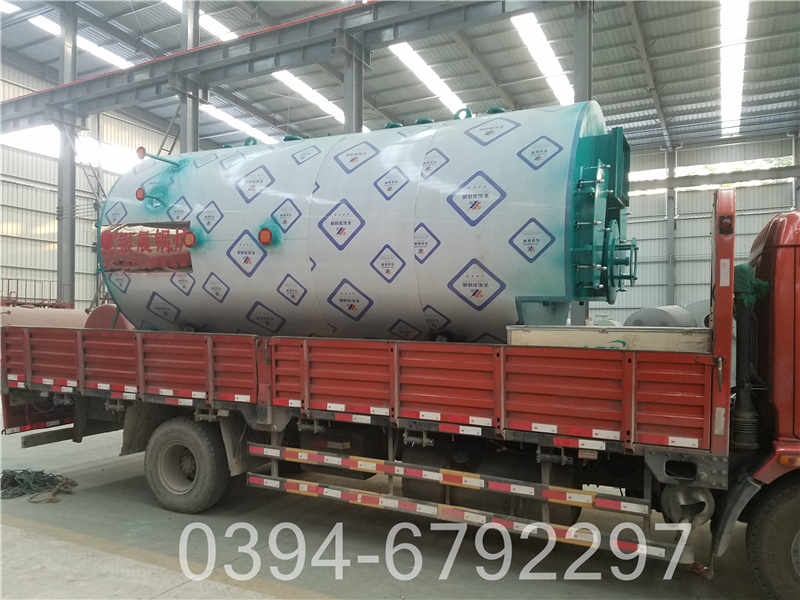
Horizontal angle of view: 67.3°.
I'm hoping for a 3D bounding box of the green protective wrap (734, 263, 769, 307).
[{"bbox_3d":[2.034,-0.090,3.487,0.210,0.250,0.200,1,-1,27],"label":"green protective wrap"}]

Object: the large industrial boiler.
[{"bbox_3d":[-0.359,-0.445,5.709,4.920,2.400,2.120,1,-1,27],"label":"large industrial boiler"}]

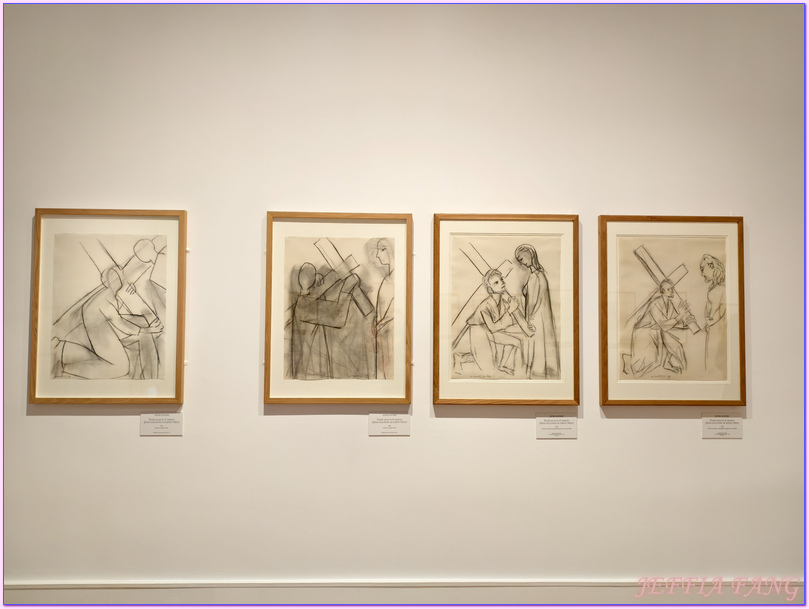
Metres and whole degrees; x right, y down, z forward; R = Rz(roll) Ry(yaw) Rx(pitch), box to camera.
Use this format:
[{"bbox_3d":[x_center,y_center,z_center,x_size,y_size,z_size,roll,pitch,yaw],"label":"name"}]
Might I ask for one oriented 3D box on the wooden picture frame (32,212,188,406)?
[{"bbox_3d":[-1.293,0.009,2.368,0.646,0.847,0.033,0,-2,-2],"label":"wooden picture frame"}]

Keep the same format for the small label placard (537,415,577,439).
[{"bbox_3d":[0.690,0.551,2.434,0.185,0.110,0.010,0,-2,-2],"label":"small label placard"}]

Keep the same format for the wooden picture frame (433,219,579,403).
[{"bbox_3d":[0.464,0.024,2.428,0.625,0.820,0.022,0,-2,-2],"label":"wooden picture frame"}]

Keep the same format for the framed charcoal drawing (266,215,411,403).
[{"bbox_3d":[-0.290,0.016,2.405,0.646,0.847,0.033,0,-2,-2],"label":"framed charcoal drawing"}]

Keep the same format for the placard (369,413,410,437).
[{"bbox_3d":[-0.065,0.532,2.407,0.185,0.110,0.010,0,-2,-2],"label":"placard"}]

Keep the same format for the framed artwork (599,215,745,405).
[{"bbox_3d":[1.222,0.029,2.460,0.660,0.858,0.033,0,-2,-2],"label":"framed artwork"}]

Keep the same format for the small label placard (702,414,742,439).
[{"bbox_3d":[1.456,0.558,2.462,0.185,0.110,0.010,0,-2,-2],"label":"small label placard"}]

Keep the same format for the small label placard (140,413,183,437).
[{"bbox_3d":[-1.069,0.523,2.370,0.185,0.110,0.010,0,-2,-2],"label":"small label placard"}]

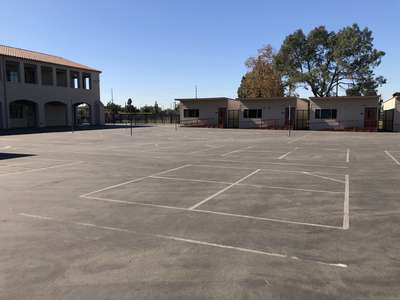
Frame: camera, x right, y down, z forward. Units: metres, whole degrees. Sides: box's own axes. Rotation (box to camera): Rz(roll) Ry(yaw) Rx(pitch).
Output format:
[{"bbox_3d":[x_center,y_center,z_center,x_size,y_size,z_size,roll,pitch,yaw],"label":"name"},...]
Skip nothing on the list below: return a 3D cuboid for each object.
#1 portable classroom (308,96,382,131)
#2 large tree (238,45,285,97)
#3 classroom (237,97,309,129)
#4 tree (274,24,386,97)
[{"bbox_3d":[19.066,-4.682,43.014,7.365,3.800,13.700,3,7,24],"label":"portable classroom"},{"bbox_3d":[11.787,-12.217,61.400,9.199,14.979,8.800,0,6,0],"label":"large tree"},{"bbox_3d":[10.938,-5.100,46.548,7.428,3.800,13.700,3,7,24],"label":"classroom"},{"bbox_3d":[23.910,-13.456,58.744,20.784,17.993,18.500,0,6,0],"label":"tree"}]

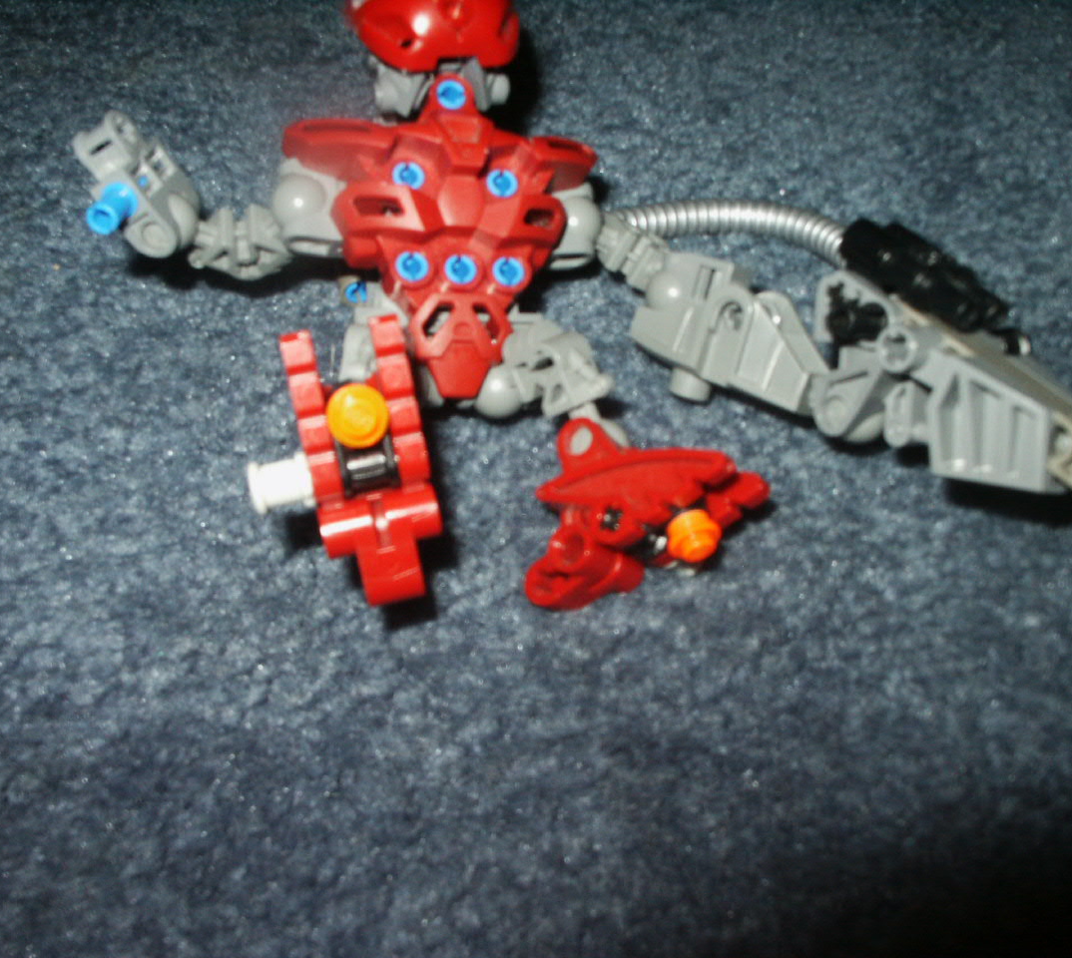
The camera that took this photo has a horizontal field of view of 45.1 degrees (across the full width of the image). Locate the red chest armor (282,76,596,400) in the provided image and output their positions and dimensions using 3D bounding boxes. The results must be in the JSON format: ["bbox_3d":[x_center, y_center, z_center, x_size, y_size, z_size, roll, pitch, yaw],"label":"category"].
[{"bbox_3d":[-0.014,-0.040,0.217,0.055,0.021,0.057,0,75,-16],"label":"red chest armor"}]

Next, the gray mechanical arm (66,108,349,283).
[{"bbox_3d":[-0.056,-0.048,0.222,0.046,0.020,0.027,-1,72,-6],"label":"gray mechanical arm"}]

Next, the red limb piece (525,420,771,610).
[{"bbox_3d":[0.015,0.003,0.200,0.039,0.017,0.023,-29,57,23],"label":"red limb piece"}]

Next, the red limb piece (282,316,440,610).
[{"bbox_3d":[-0.023,-0.004,0.186,0.017,0.022,0.039,-12,98,0],"label":"red limb piece"}]

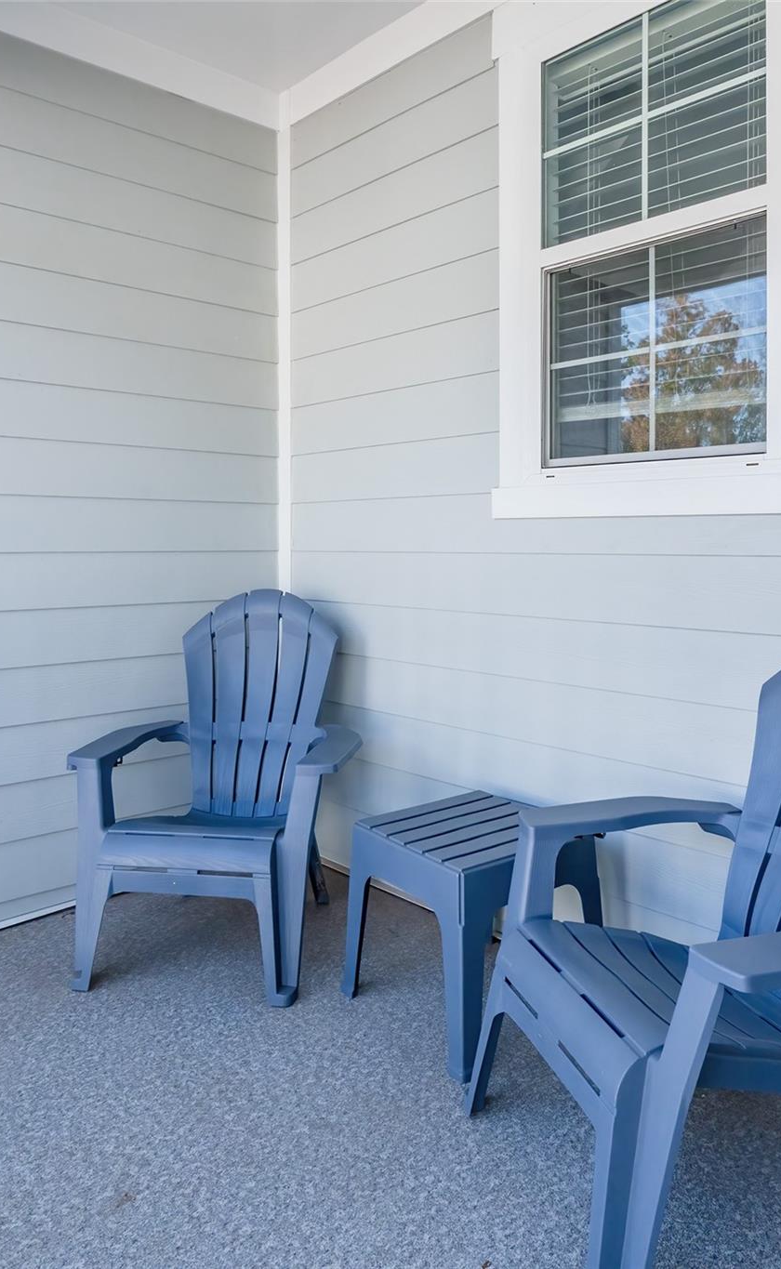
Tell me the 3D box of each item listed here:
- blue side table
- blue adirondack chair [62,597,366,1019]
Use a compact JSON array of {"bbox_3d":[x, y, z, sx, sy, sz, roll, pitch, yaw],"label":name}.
[{"bbox_3d":[0.201,0.673,2.037,0.458,0.435,0.442,-4,7,-36],"label":"blue side table"},{"bbox_3d":[-0.462,0.377,2.410,0.750,0.946,0.790,1,6,7],"label":"blue adirondack chair"}]

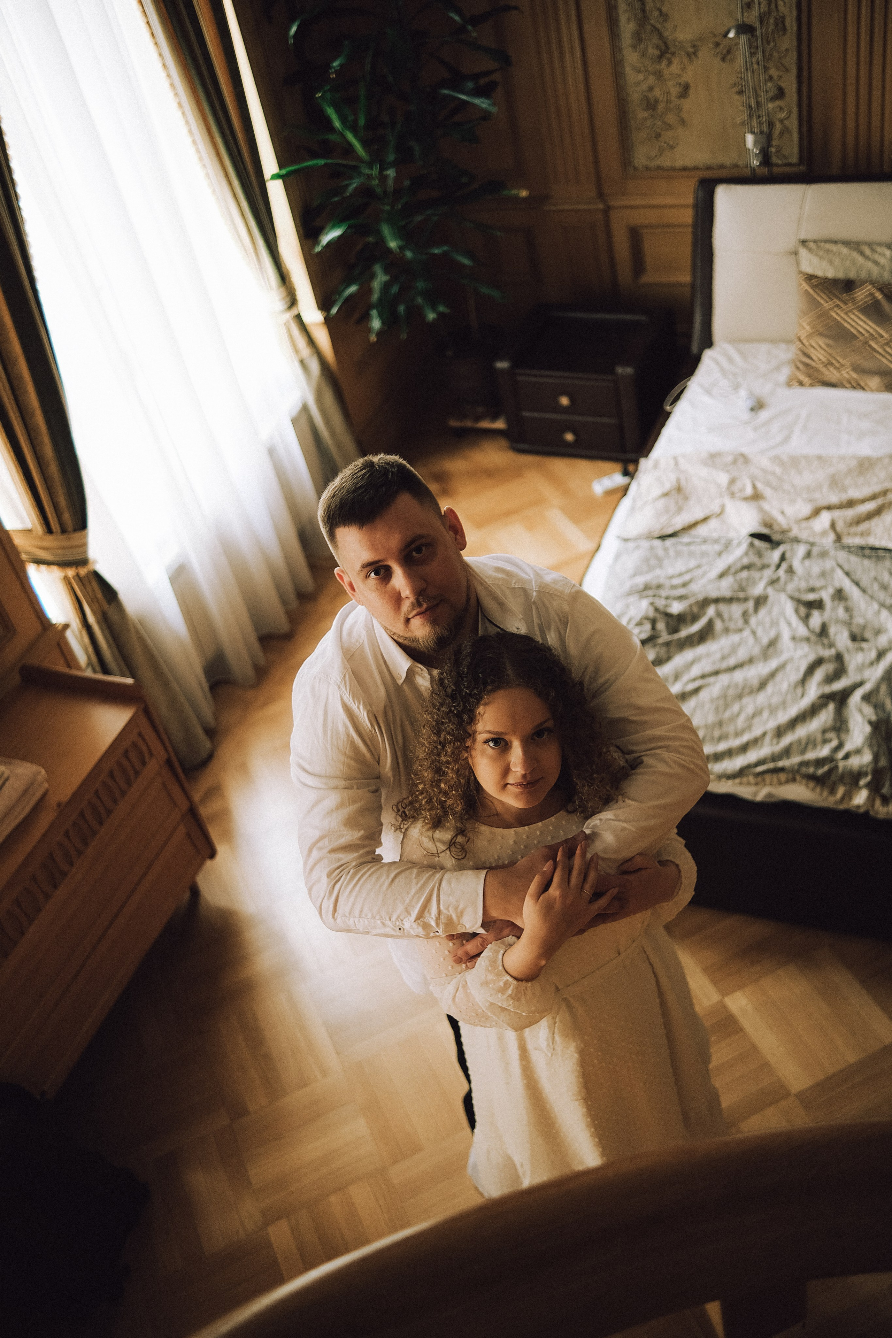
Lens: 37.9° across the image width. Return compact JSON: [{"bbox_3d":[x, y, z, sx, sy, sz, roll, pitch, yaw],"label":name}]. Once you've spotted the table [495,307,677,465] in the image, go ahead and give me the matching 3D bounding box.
[{"bbox_3d":[0.531,-1.052,4.817,0.524,0.401,0.428,9,46,25],"label":"table"}]

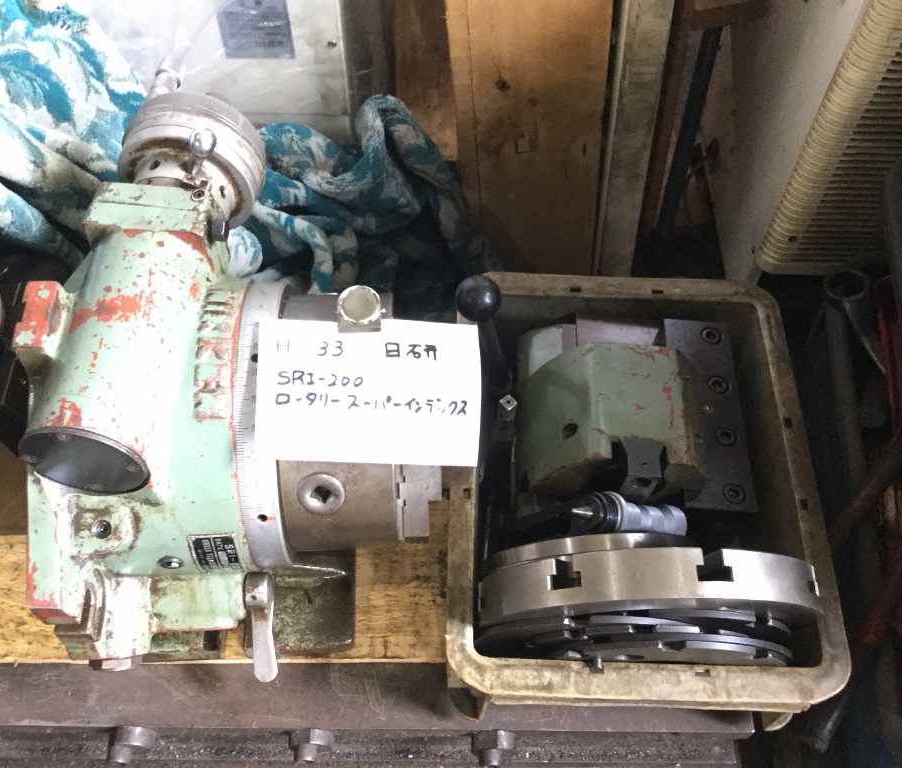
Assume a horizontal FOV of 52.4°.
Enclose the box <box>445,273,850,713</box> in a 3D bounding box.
[{"bbox_3d":[0.142,0.096,0.774,0.281,0.125,0.370,2,57,1],"label":"box"}]

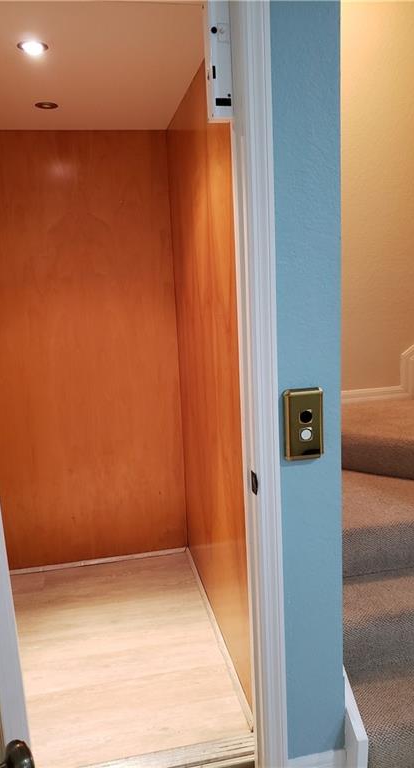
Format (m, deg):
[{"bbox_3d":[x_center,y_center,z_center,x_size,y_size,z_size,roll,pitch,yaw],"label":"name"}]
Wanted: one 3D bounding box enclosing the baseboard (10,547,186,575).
[{"bbox_3d":[-0.592,0.932,3.052,0.990,0.021,0.017,-5,10,-11],"label":"baseboard"}]

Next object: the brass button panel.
[{"bbox_3d":[0.240,0.101,1.429,0.100,0.175,0.015,-5,10,-11],"label":"brass button panel"}]

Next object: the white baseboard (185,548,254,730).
[{"bbox_3d":[0.021,1.001,2.501,0.018,0.022,1.320,-5,10,-11],"label":"white baseboard"}]

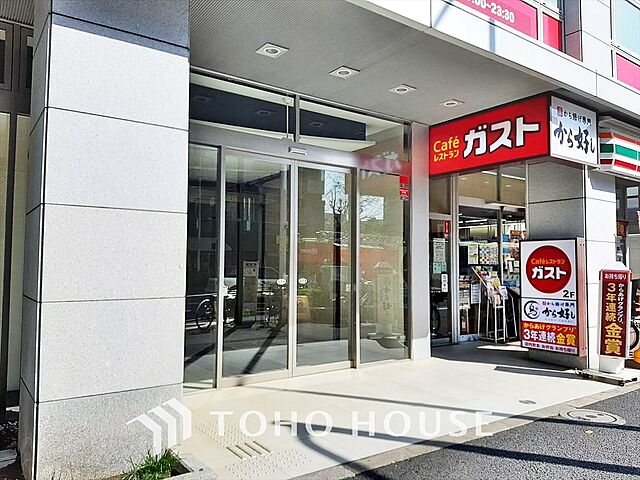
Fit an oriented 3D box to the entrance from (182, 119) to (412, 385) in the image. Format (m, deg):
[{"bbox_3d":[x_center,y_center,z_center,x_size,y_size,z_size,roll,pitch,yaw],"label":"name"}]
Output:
[{"bbox_3d":[-0.142,0.242,5.990,3.494,2.861,0.174,2,-3,-36],"label":"entrance"}]

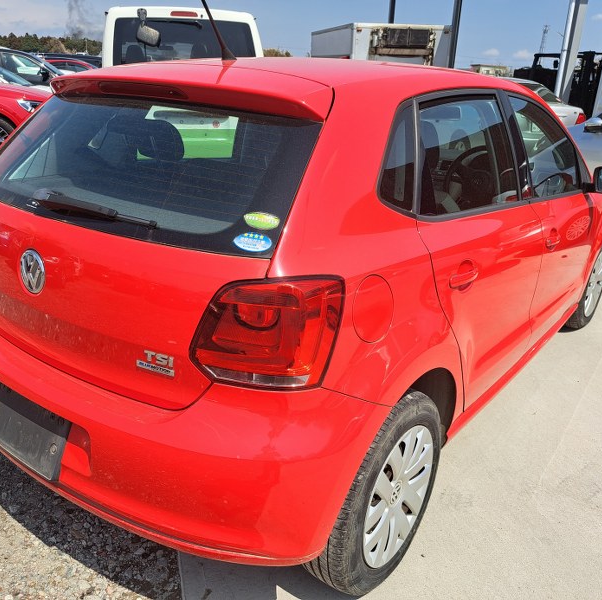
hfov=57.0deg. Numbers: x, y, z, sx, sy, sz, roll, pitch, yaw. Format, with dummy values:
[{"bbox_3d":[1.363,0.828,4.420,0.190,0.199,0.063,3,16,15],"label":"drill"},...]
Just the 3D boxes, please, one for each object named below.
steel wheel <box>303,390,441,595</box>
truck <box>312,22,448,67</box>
[{"bbox_3d":[0.222,0.538,1.644,0.190,0.600,0.600,17,26,35],"label":"steel wheel"},{"bbox_3d":[1.543,-4.565,11.900,1.900,2.200,3.100,-4,23,-11],"label":"truck"}]

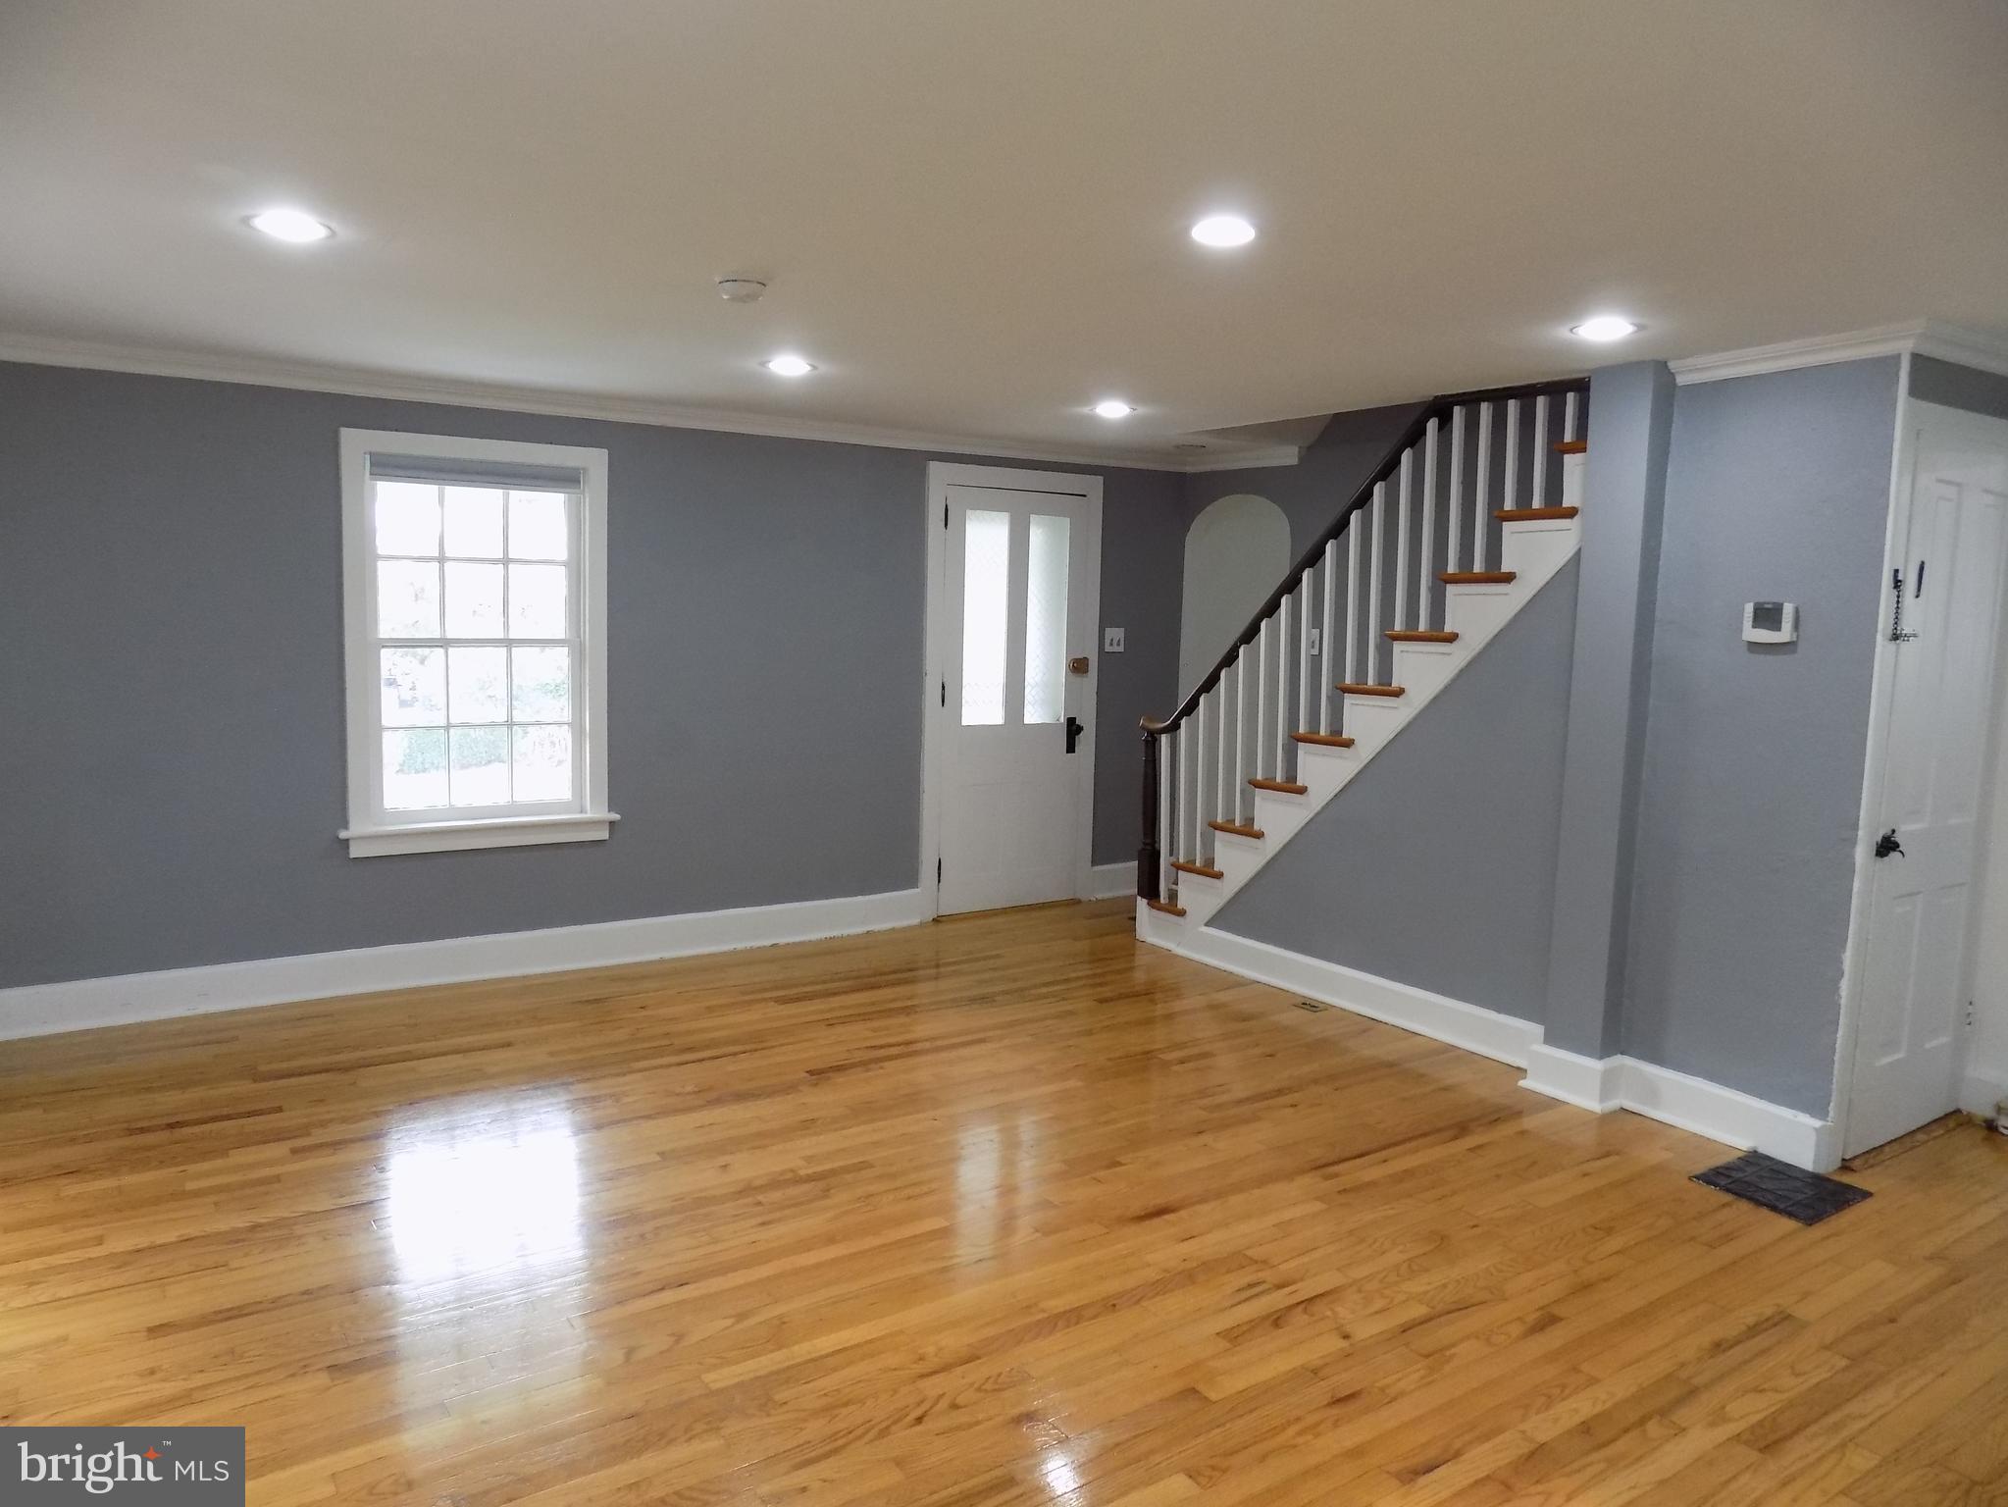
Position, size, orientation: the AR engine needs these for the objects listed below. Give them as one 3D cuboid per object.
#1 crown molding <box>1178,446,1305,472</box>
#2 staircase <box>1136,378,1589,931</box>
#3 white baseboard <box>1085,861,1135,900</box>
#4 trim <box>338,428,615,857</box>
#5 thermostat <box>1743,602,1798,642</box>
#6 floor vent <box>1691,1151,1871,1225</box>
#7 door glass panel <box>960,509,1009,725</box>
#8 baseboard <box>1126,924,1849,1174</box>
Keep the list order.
[{"bbox_3d":[1.120,-1.419,6.451,0.068,0.095,0.786,-3,7,-34],"label":"crown molding"},{"bbox_3d":[1.521,-0.177,5.210,0.866,2.212,2.052,-3,7,-34],"label":"staircase"},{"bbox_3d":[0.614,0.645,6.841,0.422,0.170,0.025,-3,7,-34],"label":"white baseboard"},{"bbox_3d":[-1.937,-0.396,4.968,0.991,1.512,0.080,-3,7,-34],"label":"trim"},{"bbox_3d":[2.091,-0.356,3.643,0.035,0.103,0.127,-3,7,-34],"label":"thermostat"},{"bbox_3d":[2.037,1.128,3.498,0.342,0.015,0.310,-3,7,-34],"label":"floor vent"},{"bbox_3d":[-0.084,-0.631,6.282,0.240,1.001,0.023,-3,7,-34],"label":"door glass panel"},{"bbox_3d":[1.367,0.901,4.736,0.146,0.164,2.845,-3,7,-34],"label":"baseboard"}]

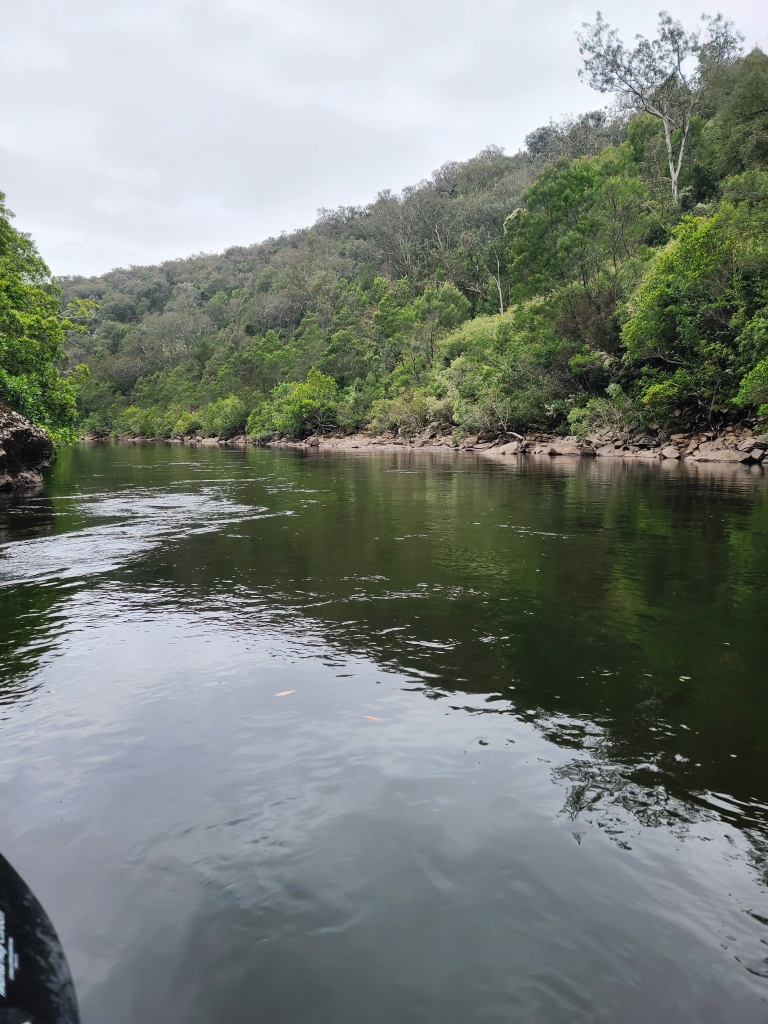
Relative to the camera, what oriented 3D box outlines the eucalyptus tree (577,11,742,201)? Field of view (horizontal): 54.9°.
[{"bbox_3d":[21.709,-31.796,58.273,12.400,15.200,10.800,0,6,0],"label":"eucalyptus tree"}]

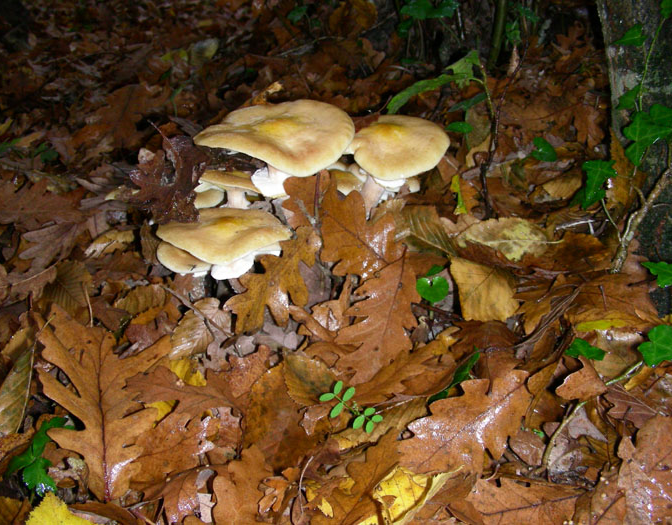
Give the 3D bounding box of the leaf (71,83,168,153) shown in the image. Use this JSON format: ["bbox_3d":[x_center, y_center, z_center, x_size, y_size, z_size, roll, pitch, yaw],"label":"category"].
[{"bbox_3d":[-0.262,-0.177,0.936,0.112,0.025,0.113,2,57,-4],"label":"leaf"}]

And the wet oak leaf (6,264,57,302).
[{"bbox_3d":[-0.225,0.016,0.574,0.042,0.015,0.038,-21,48,-20],"label":"wet oak leaf"}]

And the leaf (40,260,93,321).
[{"bbox_3d":[-0.197,0.020,0.576,0.069,0.015,0.049,27,52,24],"label":"leaf"}]

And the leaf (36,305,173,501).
[{"bbox_3d":[-0.145,0.078,0.483,0.088,0.020,0.164,-9,43,-10],"label":"leaf"}]

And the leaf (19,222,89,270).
[{"bbox_3d":[-0.224,-0.015,0.617,0.059,0.015,0.058,-26,50,-25],"label":"leaf"}]

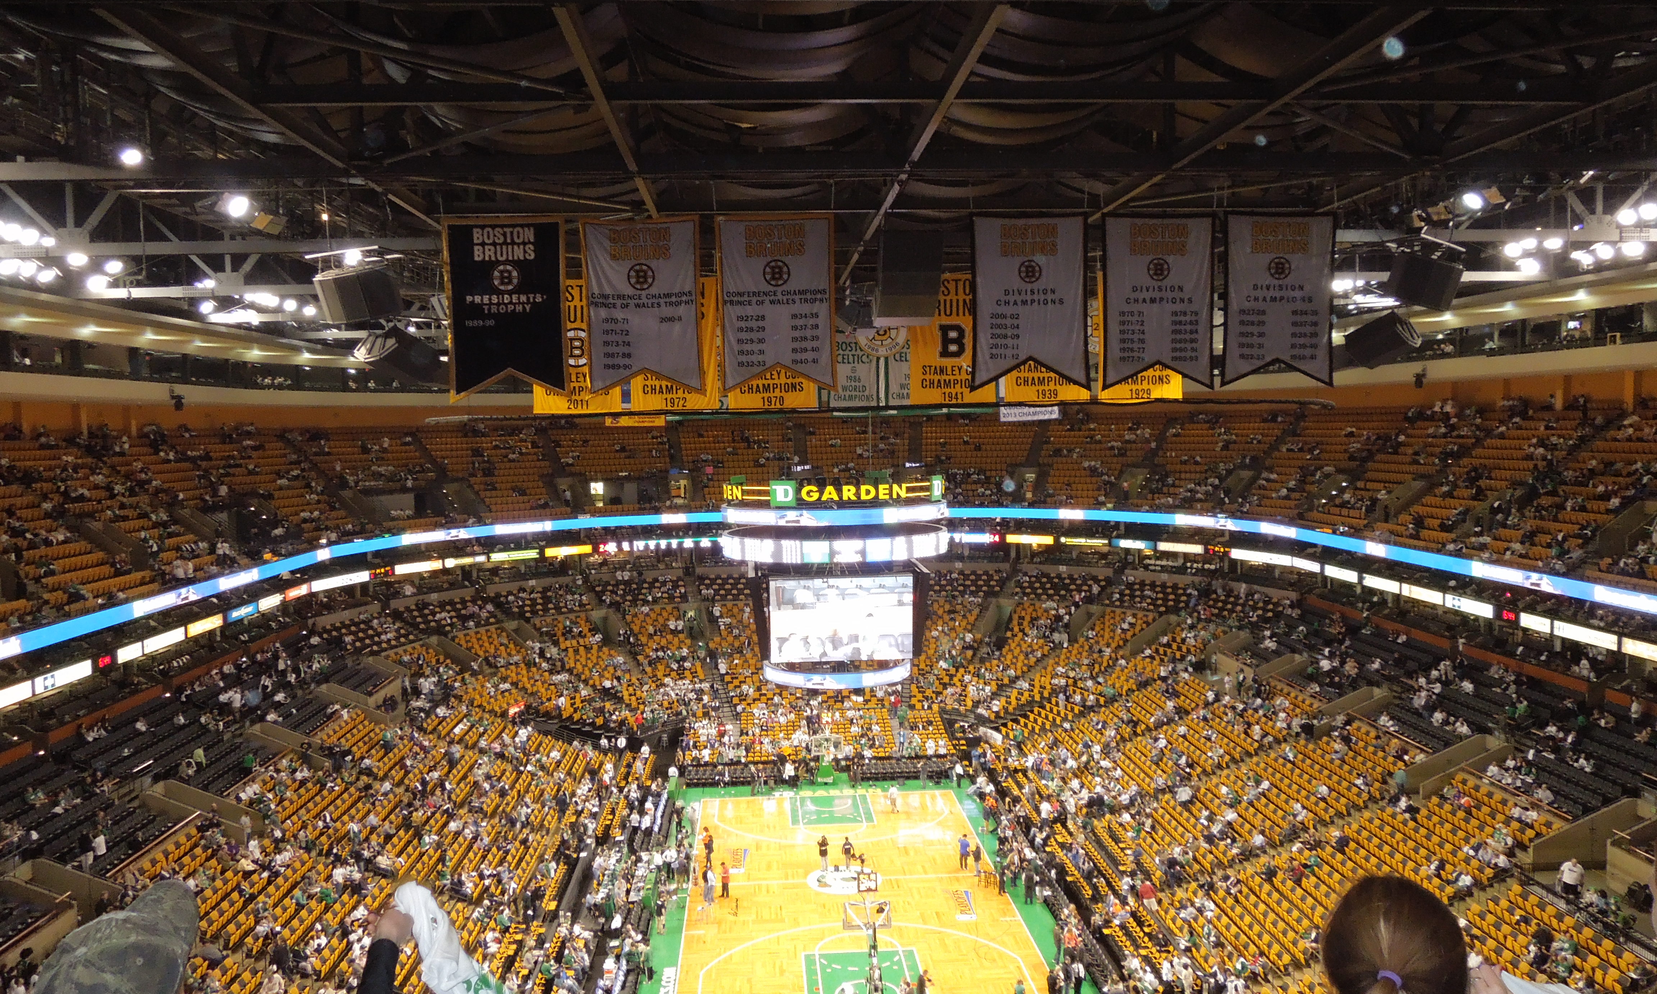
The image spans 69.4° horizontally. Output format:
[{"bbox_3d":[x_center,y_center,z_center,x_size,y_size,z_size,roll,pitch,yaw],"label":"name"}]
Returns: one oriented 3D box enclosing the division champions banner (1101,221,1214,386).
[{"bbox_3d":[10.946,-6.494,39.758,3.692,5.763,0.200,-1,3,-3],"label":"division champions banner"}]

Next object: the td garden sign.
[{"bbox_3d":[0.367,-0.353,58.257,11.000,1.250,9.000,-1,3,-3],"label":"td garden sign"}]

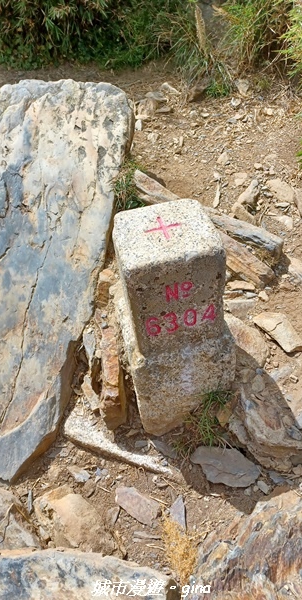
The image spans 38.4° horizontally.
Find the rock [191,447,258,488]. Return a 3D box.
[{"bbox_3d":[0.141,0.318,0.826,0.126,0.020,0.075,15,49,20],"label":"rock"}]

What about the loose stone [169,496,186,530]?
[{"bbox_3d":[0.048,0.383,0.777,0.026,0.012,0.056,-2,45,3],"label":"loose stone"}]

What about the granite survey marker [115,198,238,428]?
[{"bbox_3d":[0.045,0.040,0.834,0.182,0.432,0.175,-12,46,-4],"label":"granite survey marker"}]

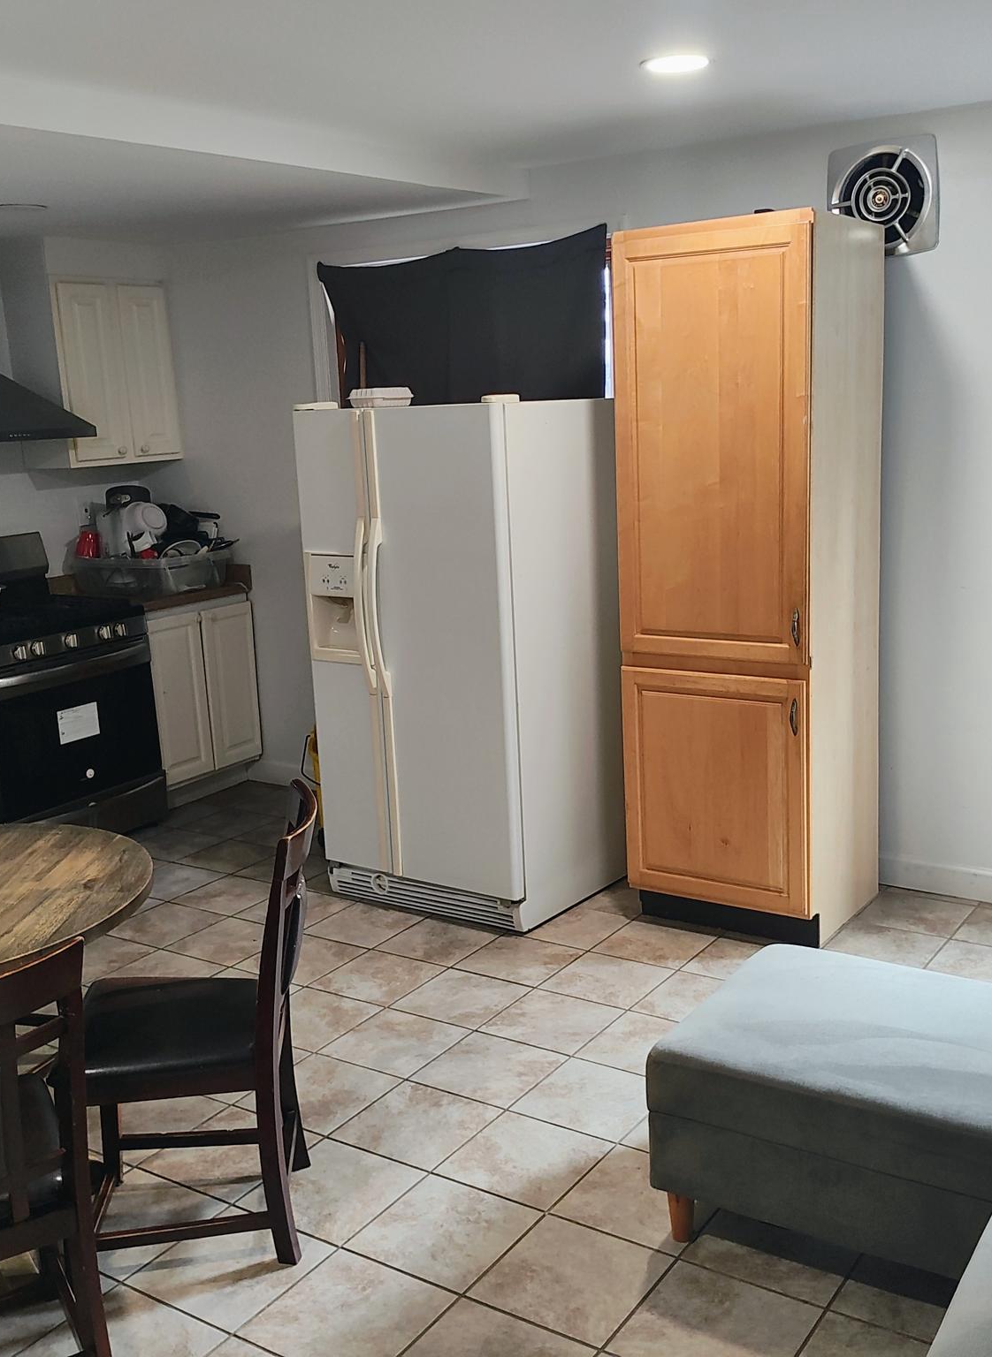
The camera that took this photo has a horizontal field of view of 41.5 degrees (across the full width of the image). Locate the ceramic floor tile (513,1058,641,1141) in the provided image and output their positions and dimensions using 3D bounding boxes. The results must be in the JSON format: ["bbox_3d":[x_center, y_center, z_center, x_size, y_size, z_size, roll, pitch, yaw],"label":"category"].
[{"bbox_3d":[0.241,1.039,3.219,0.302,0.012,0.302,5,14,33],"label":"ceramic floor tile"}]

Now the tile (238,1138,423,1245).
[{"bbox_3d":[-0.361,1.135,2.893,0.302,0.012,0.302,5,14,33],"label":"tile"}]

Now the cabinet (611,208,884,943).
[{"bbox_3d":[0.817,-0.296,4.139,0.616,2.143,0.595,5,13,34],"label":"cabinet"}]

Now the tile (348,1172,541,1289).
[{"bbox_3d":[-0.102,1.137,2.681,0.303,0.010,0.303,5,13,33],"label":"tile"}]

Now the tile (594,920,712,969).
[{"bbox_3d":[0.501,0.841,4.109,0.302,0.012,0.302,5,14,33],"label":"tile"}]

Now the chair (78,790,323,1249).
[{"bbox_3d":[-0.594,0.698,2.650,0.535,0.890,0.430,-4,11,-4],"label":"chair"}]

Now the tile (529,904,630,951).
[{"bbox_3d":[0.244,0.809,4.239,0.300,0.010,0.300,5,13,34],"label":"tile"}]

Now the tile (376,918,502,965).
[{"bbox_3d":[-0.182,0.844,4.162,0.300,0.010,0.300,5,13,34],"label":"tile"}]

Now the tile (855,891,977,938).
[{"bbox_3d":[1.352,0.763,4.204,0.300,0.010,0.300,5,13,34],"label":"tile"}]

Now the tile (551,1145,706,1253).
[{"bbox_3d":[0.318,1.101,2.764,0.303,0.010,0.303,5,13,33],"label":"tile"}]

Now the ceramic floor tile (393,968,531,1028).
[{"bbox_3d":[-0.098,0.934,3.793,0.302,0.012,0.302,5,14,33],"label":"ceramic floor tile"}]

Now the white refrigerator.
[{"bbox_3d":[-0.089,-0.090,4.530,0.810,1.685,0.820,5,13,35],"label":"white refrigerator"}]

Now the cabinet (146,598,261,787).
[{"bbox_3d":[-1.553,0.072,5.927,0.637,0.828,0.653,5,14,33],"label":"cabinet"}]

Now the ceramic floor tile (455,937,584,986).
[{"bbox_3d":[0.074,0.865,3.993,0.300,0.010,0.300,5,13,34],"label":"ceramic floor tile"}]

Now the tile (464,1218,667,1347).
[{"bbox_3d":[0.150,1.180,2.566,0.302,0.012,0.302,5,14,33],"label":"tile"}]

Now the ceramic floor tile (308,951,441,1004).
[{"bbox_3d":[-0.355,0.912,3.955,0.302,0.012,0.302,5,14,33],"label":"ceramic floor tile"}]

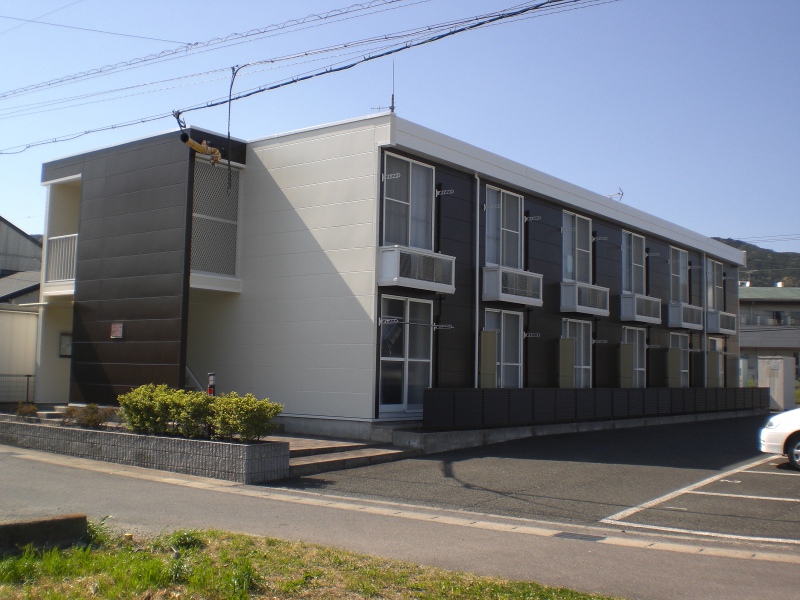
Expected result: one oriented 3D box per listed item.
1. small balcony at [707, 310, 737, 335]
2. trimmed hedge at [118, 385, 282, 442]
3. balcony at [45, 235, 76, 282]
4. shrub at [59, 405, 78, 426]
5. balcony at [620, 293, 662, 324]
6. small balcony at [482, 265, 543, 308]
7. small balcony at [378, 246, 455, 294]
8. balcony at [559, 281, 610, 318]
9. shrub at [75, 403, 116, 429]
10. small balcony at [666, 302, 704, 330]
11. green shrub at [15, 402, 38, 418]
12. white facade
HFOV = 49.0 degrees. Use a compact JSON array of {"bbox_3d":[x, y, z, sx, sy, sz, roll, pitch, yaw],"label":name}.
[{"bbox_3d":[11.457,0.843,31.215,0.437,0.741,1.895,-2,-6,38],"label":"small balcony"},{"bbox_3d":[-3.397,1.880,14.522,3.478,0.837,0.857,-2,-6,38],"label":"trimmed hedge"},{"bbox_3d":[-7.857,-0.943,20.417,1.210,1.068,0.071,-2,-6,38],"label":"balcony"},{"bbox_3d":[-6.341,2.224,16.796,0.444,0.373,0.413,-2,-6,38],"label":"shrub"},{"bbox_3d":[7.055,0.290,25.600,0.437,0.741,1.895,-2,-6,38],"label":"balcony"},{"bbox_3d":[2.587,-0.272,19.902,0.437,0.741,1.895,-2,-6,38],"label":"small balcony"},{"bbox_3d":[0.362,-0.552,17.066,0.437,0.741,1.895,-2,-6,38],"label":"small balcony"},{"bbox_3d":[4.817,0.008,22.747,0.437,0.741,1.895,-2,-6,38],"label":"balcony"},{"bbox_3d":[-5.665,2.156,16.273,0.786,0.464,0.625,-2,-6,38],"label":"shrub"},{"bbox_3d":[9.260,0.567,28.413,0.437,0.741,1.895,-2,-6,38],"label":"small balcony"},{"bbox_3d":[-7.532,2.254,17.727,0.504,0.363,0.454,-2,-6,38],"label":"green shrub"},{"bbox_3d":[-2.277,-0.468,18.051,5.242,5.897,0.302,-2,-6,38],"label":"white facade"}]

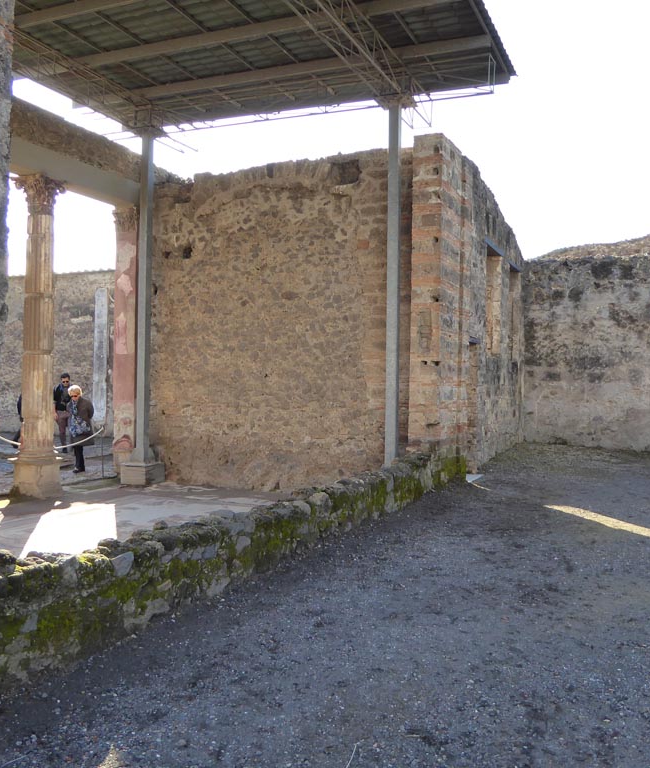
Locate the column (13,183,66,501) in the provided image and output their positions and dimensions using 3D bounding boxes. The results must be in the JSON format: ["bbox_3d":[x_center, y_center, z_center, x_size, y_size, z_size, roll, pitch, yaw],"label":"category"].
[{"bbox_3d":[-4.116,-0.708,10.200,0.520,4.590,0.520,1,0,25],"label":"column"}]

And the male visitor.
[{"bbox_3d":[-5.635,0.630,15.300,0.500,1.735,0.320,1,0,-16],"label":"male visitor"}]

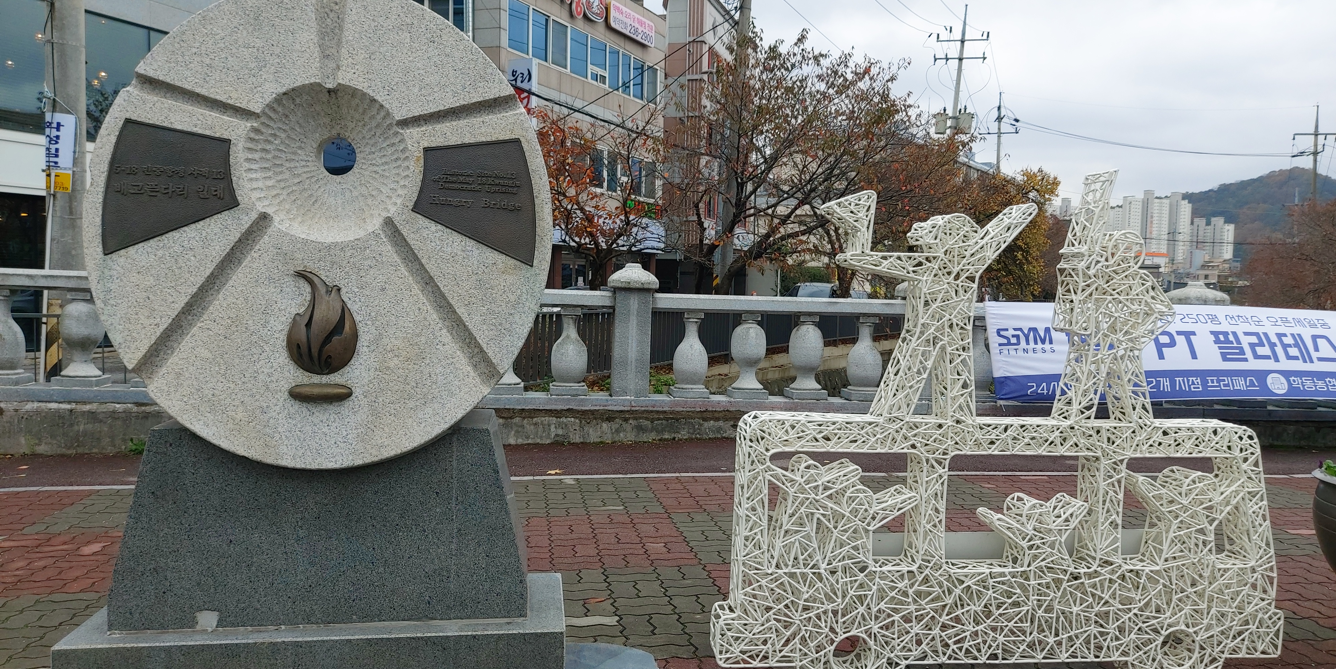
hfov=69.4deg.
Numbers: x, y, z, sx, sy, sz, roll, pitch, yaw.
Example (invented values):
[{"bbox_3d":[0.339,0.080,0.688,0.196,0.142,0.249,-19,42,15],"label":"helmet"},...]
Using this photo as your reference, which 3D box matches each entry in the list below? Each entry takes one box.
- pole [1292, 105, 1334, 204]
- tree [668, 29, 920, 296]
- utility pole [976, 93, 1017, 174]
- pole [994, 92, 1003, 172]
[{"bbox_3d":[40.625,-7.577,60.821,2.500,13.590,0.800,2,3,25],"label":"pole"},{"bbox_3d":[2.703,-3.108,22.174,5.300,7.380,4.900,2,3,25],"label":"tree"},{"bbox_3d":[22.917,-9.067,67.366,2.500,15.520,0.600,2,3,25],"label":"utility pole"},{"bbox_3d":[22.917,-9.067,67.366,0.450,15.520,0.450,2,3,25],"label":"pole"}]

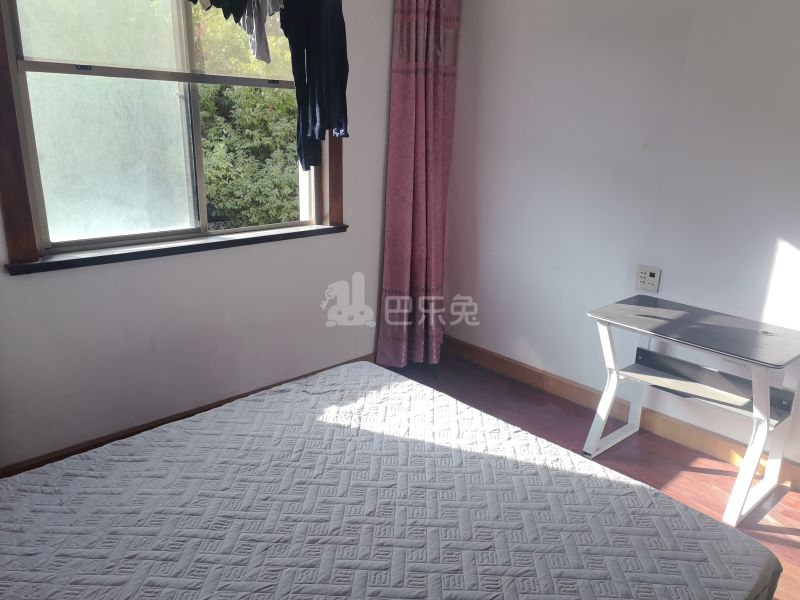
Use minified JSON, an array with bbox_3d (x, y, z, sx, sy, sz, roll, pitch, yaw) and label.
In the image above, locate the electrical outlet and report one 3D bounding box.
[{"bbox_3d":[1.264,-0.108,3.176,0.013,0.121,0.117,-14,23,-42],"label":"electrical outlet"}]

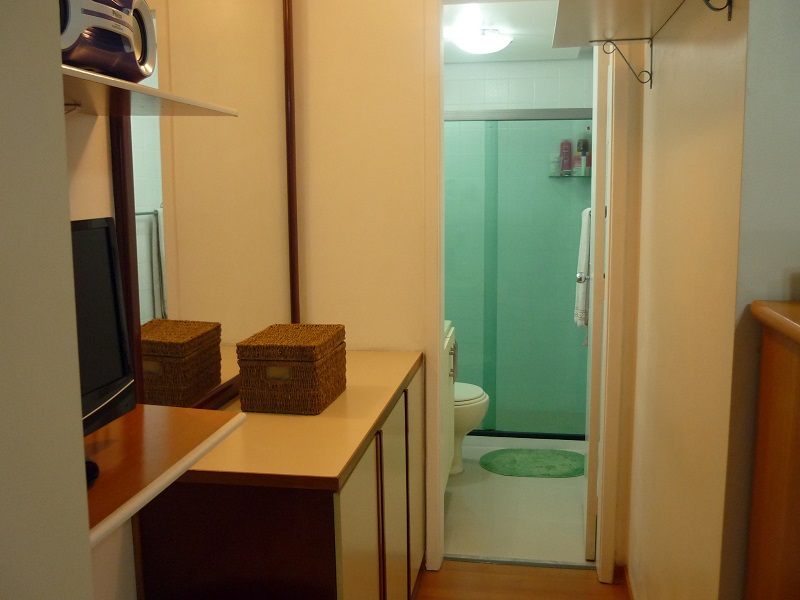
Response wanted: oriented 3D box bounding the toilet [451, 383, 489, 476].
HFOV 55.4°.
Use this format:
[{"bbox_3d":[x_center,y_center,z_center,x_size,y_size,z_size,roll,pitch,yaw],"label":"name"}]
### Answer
[{"bbox_3d":[0.208,0.668,4.022,0.530,0.420,0.370,1,8,10],"label":"toilet"}]

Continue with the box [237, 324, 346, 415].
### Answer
[{"bbox_3d":[-0.304,0.197,2.226,0.228,0.197,0.299,1,8,10],"label":"box"}]

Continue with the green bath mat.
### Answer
[{"bbox_3d":[0.728,0.860,4.068,0.600,0.020,0.430,1,8,10],"label":"green bath mat"}]

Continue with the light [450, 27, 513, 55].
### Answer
[{"bbox_3d":[0.415,-1.313,3.902,0.340,0.110,0.340,1,8,10],"label":"light"}]

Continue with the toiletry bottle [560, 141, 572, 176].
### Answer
[{"bbox_3d":[1.022,-0.869,4.681,0.067,0.222,0.053,1,8,10],"label":"toiletry bottle"}]

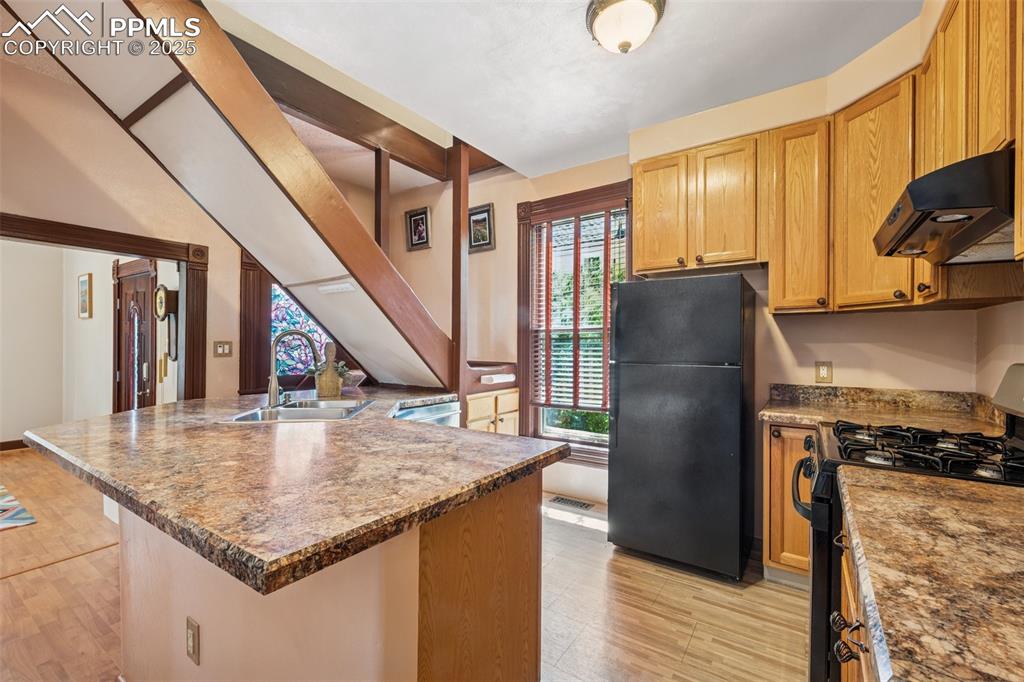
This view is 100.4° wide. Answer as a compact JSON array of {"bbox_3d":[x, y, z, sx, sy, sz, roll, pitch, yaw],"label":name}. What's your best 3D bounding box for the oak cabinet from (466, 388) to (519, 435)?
[{"bbox_3d":[-0.367,0.856,3.666,0.560,0.880,0.710,0,-1,34],"label":"oak cabinet"}]

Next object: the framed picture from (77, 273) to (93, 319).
[{"bbox_3d":[-4.864,-0.506,4.861,0.450,0.490,0.040,0,-1,34],"label":"framed picture"}]

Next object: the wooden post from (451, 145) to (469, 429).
[{"bbox_3d":[-0.391,-0.087,3.211,0.083,2.750,0.083,0,-1,34],"label":"wooden post"}]

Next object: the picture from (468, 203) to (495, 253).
[{"bbox_3d":[-0.316,-1.071,4.095,0.375,0.445,0.030,0,-1,34],"label":"picture"}]

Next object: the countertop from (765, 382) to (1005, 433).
[{"bbox_3d":[1.816,0.345,2.171,0.935,0.146,0.780,0,-1,34],"label":"countertop"}]

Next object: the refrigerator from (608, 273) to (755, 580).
[{"bbox_3d":[1.084,0.468,2.703,0.735,1.645,0.700,0,-1,34],"label":"refrigerator"}]

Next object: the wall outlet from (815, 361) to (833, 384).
[{"bbox_3d":[1.894,0.191,2.587,0.077,0.120,0.009,0,-1,34],"label":"wall outlet"}]

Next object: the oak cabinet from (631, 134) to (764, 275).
[{"bbox_3d":[1.244,-0.838,2.846,0.776,0.764,0.325,0,-1,34],"label":"oak cabinet"}]

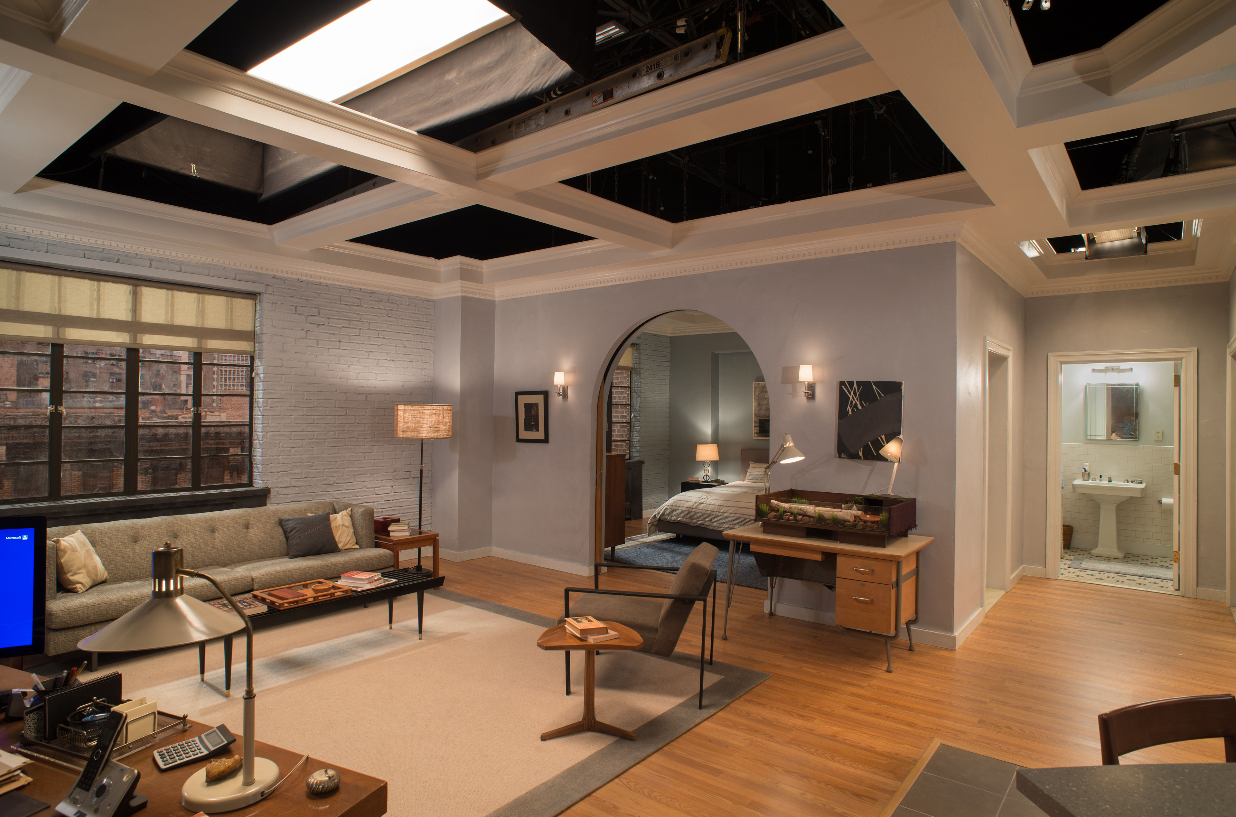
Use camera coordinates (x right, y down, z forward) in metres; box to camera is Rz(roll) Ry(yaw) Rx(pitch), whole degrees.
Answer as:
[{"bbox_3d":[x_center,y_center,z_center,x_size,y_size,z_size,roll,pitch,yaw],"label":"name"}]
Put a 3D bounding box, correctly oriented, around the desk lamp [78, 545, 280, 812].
[{"bbox_3d":[-1.041,0.606,1.632,0.480,0.540,0.400,0,0,14],"label":"desk lamp"}]

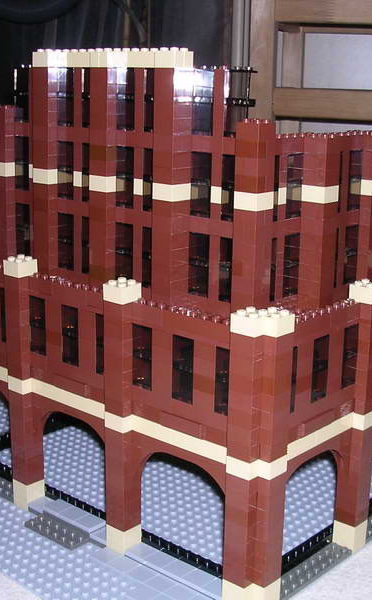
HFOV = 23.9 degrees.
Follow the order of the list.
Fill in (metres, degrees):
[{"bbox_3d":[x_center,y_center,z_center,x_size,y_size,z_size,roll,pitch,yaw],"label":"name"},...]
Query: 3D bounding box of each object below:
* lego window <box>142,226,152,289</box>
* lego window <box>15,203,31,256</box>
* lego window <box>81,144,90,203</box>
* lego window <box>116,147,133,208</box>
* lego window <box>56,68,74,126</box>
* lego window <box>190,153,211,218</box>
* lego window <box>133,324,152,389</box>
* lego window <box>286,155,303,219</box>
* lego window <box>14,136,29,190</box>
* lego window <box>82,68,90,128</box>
[{"bbox_3d":[-0.019,-0.026,0.551,0.016,0.038,0.008,13,19,40],"label":"lego window"},{"bbox_3d":[-0.115,-0.052,0.644,0.016,0.038,0.008,13,19,40],"label":"lego window"},{"bbox_3d":[-0.060,-0.083,0.575,0.016,0.038,0.008,13,19,40],"label":"lego window"},{"bbox_3d":[-0.036,-0.077,0.553,0.016,0.038,0.007,13,18,40],"label":"lego window"},{"bbox_3d":[-0.077,-0.133,0.577,0.016,0.038,0.007,13,18,40],"label":"lego window"},{"bbox_3d":[0.011,-0.069,0.524,0.016,0.038,0.007,13,18,40],"label":"lego window"},{"bbox_3d":[-0.023,0.033,0.525,0.016,0.038,0.008,13,19,40],"label":"lego window"},{"bbox_3d":[0.062,-0.069,0.527,0.008,0.038,0.016,13,19,40],"label":"lego window"},{"bbox_3d":[-0.115,-0.098,0.631,0.016,0.038,0.007,13,18,40],"label":"lego window"},{"bbox_3d":[-0.059,-0.129,0.562,0.016,0.038,0.007,13,18,40],"label":"lego window"}]

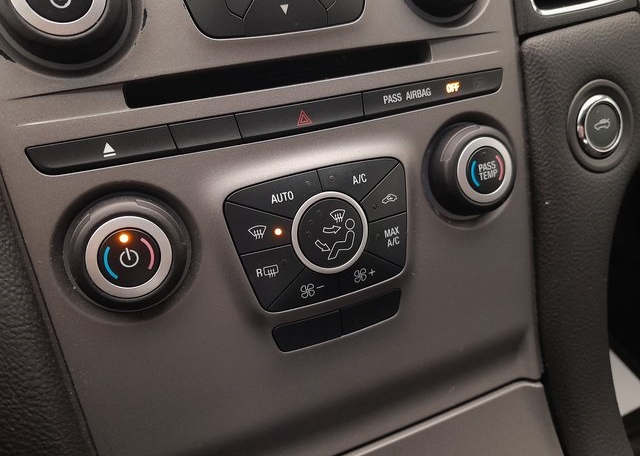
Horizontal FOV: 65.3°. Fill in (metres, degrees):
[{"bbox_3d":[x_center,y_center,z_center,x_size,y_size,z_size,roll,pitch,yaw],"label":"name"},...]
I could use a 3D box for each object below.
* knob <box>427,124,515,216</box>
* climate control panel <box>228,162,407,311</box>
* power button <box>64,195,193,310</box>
[{"bbox_3d":[0.074,-0.028,0.237,0.045,0.045,0.015,-14,11,-18],"label":"knob"},{"bbox_3d":[0.003,0.002,0.214,0.081,0.056,0.010,-14,11,-18],"label":"climate control panel"},{"bbox_3d":[-0.072,0.010,0.189,0.045,0.045,0.015,-14,11,-18],"label":"power button"}]

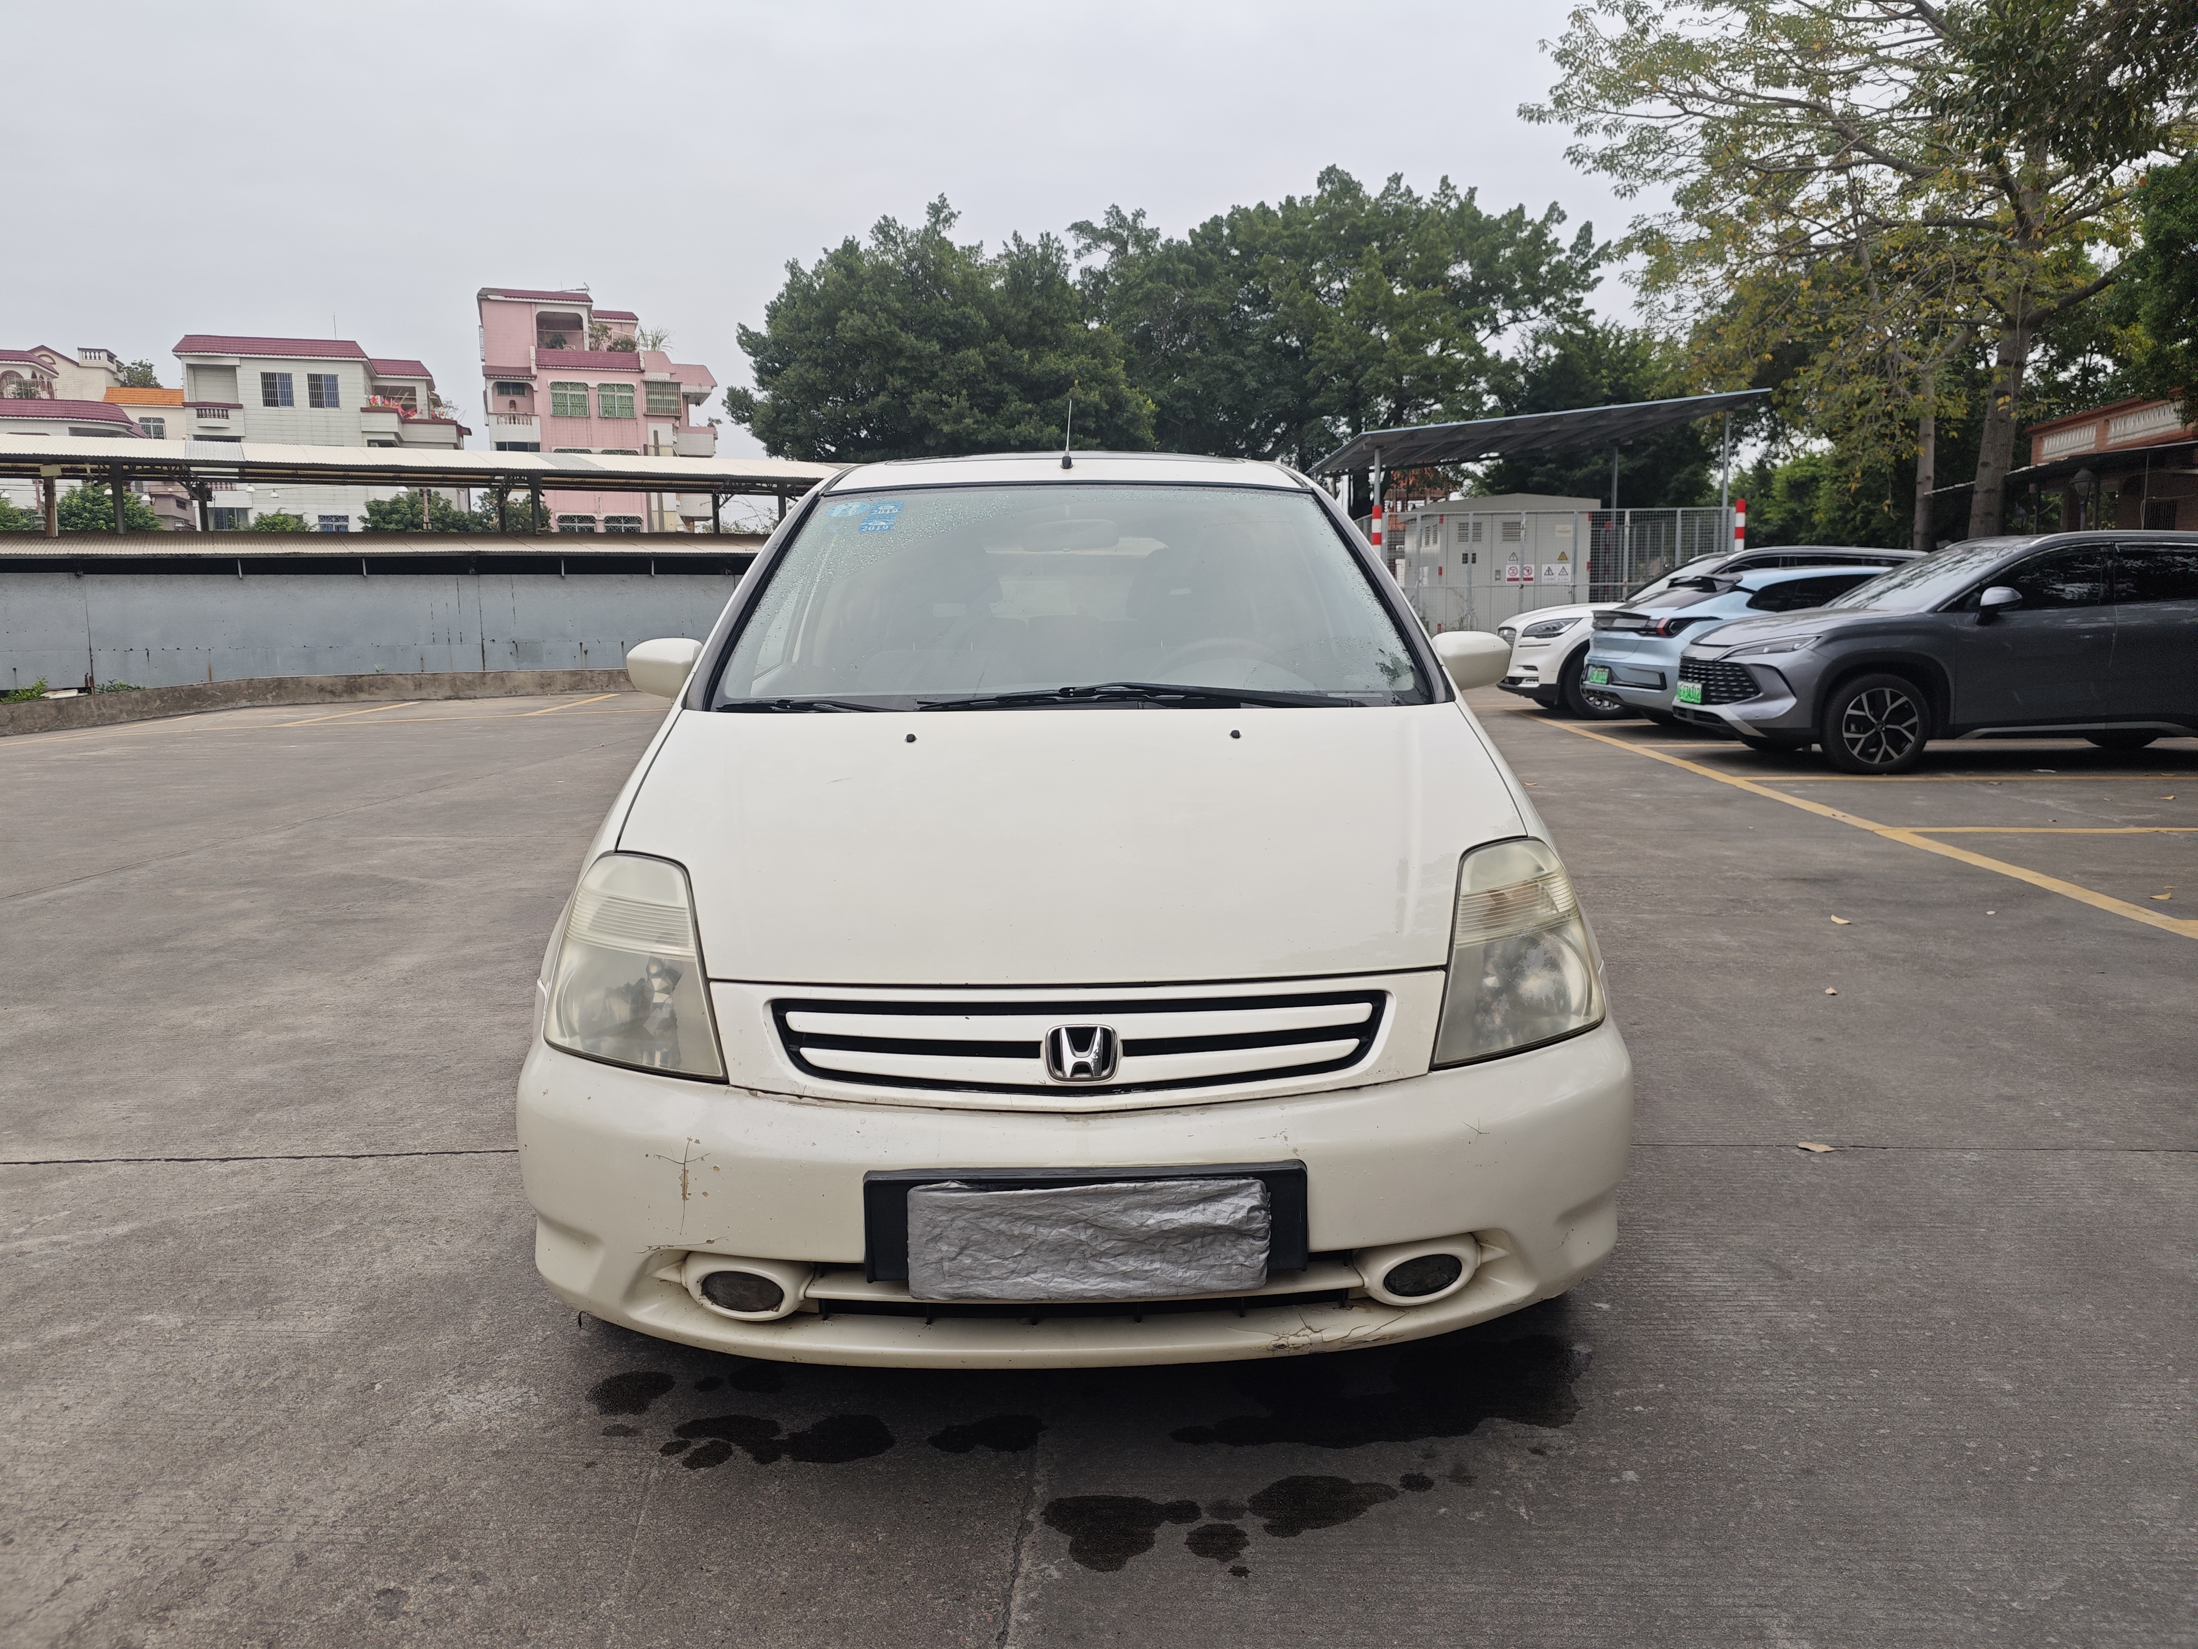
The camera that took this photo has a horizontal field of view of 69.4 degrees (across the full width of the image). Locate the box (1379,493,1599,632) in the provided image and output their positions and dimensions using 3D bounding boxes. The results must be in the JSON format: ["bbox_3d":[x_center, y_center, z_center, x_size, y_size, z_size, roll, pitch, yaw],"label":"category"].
[{"bbox_3d":[6.844,-4.461,27.673,2.900,2.550,2.700,-1,7,-4],"label":"box"}]

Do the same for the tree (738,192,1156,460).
[{"bbox_3d":[-4.738,-10.940,44.997,12.000,13.100,11.000,-1,7,0],"label":"tree"}]

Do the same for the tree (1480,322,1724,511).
[{"bbox_3d":[12.498,-8.194,39.315,6.600,8.600,6.200,-1,7,0],"label":"tree"}]

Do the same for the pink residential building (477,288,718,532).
[{"bbox_3d":[-25.953,-17.642,82.584,11.500,17.800,10.500,-3,7,-17],"label":"pink residential building"}]

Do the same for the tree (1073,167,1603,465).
[{"bbox_3d":[6.658,-11.309,43.962,14.400,13.800,12.800,-1,7,0],"label":"tree"}]

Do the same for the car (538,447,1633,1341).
[{"bbox_3d":[-0.072,-0.197,4.127,1.750,1.590,4.550,-1,7,-1],"label":"car"}]

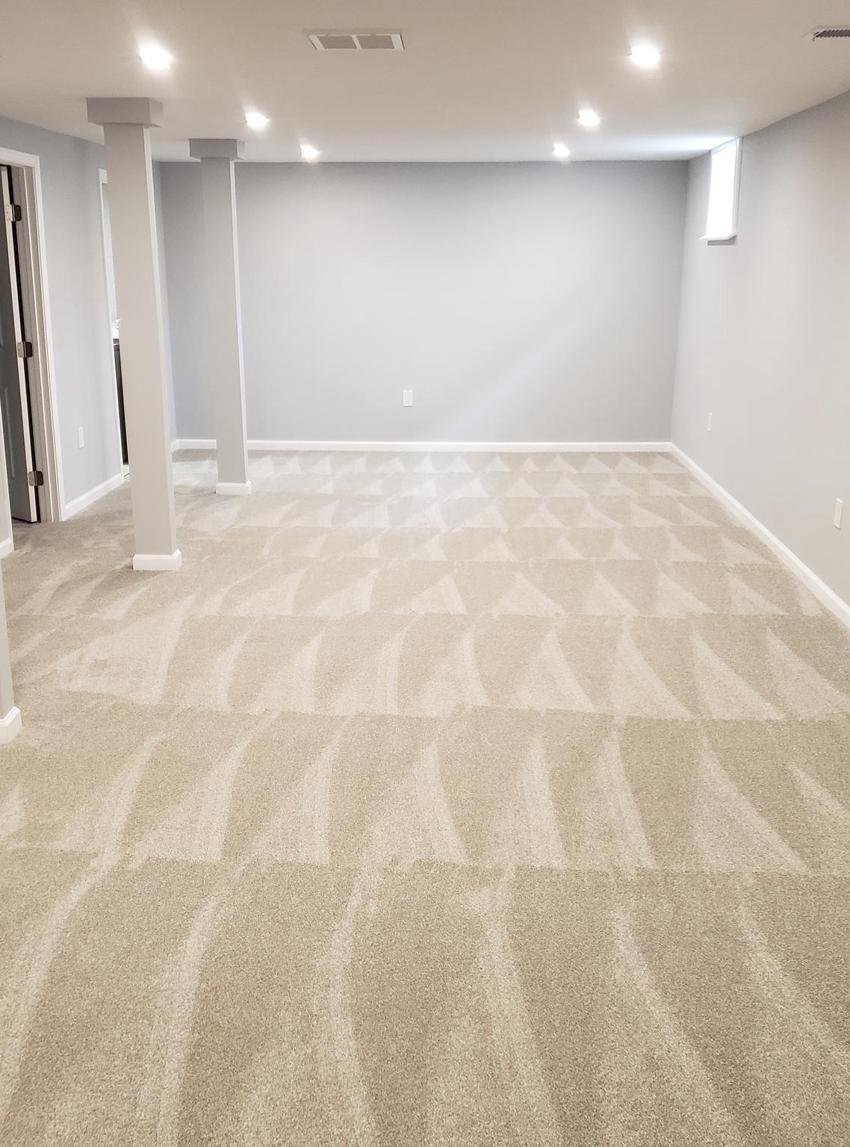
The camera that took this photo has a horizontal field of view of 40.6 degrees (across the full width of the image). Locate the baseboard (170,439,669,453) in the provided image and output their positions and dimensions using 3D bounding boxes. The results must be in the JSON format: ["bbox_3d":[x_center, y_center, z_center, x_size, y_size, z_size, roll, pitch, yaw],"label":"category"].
[{"bbox_3d":[-0.021,-1.054,9.512,4.106,0.093,0.018,1,15,2],"label":"baseboard"}]

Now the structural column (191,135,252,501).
[{"bbox_3d":[-1.336,-1.655,7.591,0.300,2.272,0.200,1,15,2],"label":"structural column"}]

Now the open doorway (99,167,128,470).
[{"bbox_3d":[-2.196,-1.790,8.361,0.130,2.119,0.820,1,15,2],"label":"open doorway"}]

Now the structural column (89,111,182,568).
[{"bbox_3d":[-1.436,-1.129,5.694,0.300,2.272,0.200,1,15,2],"label":"structural column"}]

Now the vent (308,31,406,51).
[{"bbox_3d":[-0.236,-1.802,3.896,0.315,0.020,0.300,1,15,2],"label":"vent"}]

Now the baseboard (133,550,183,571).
[{"bbox_3d":[-1.387,-0.077,5.976,0.220,0.093,0.130,1,15,2],"label":"baseboard"}]

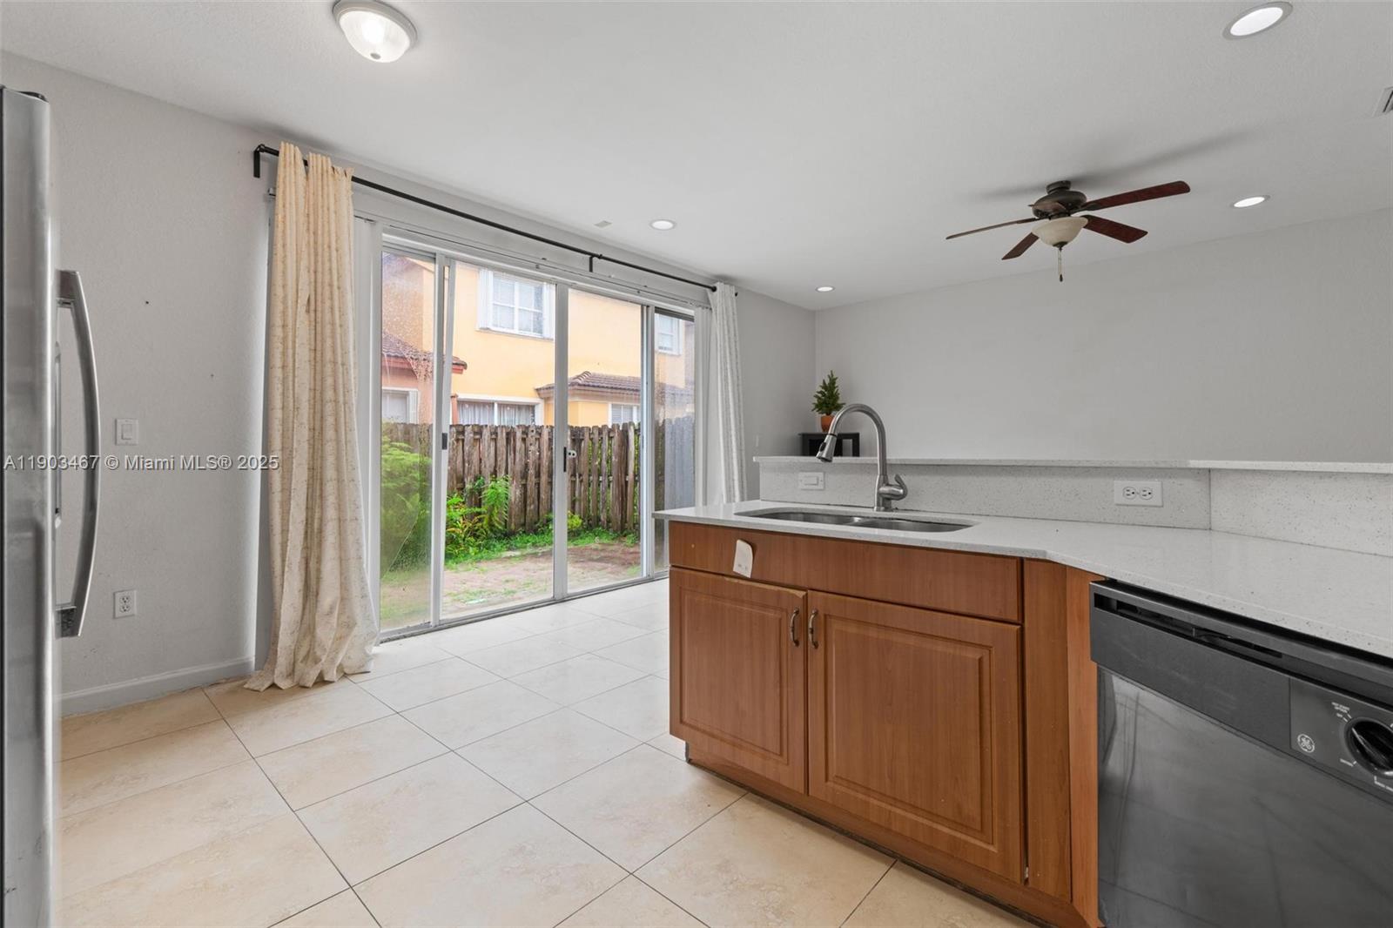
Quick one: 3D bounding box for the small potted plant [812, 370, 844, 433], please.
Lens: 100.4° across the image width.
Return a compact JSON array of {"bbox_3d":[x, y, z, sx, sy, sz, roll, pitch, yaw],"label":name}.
[{"bbox_3d":[1.385,-0.658,6.100,0.330,0.650,0.330,0,1,0],"label":"small potted plant"}]

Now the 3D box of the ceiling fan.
[{"bbox_3d":[2.250,-1.430,3.600,1.250,0.540,1.250,0,1,0],"label":"ceiling fan"}]

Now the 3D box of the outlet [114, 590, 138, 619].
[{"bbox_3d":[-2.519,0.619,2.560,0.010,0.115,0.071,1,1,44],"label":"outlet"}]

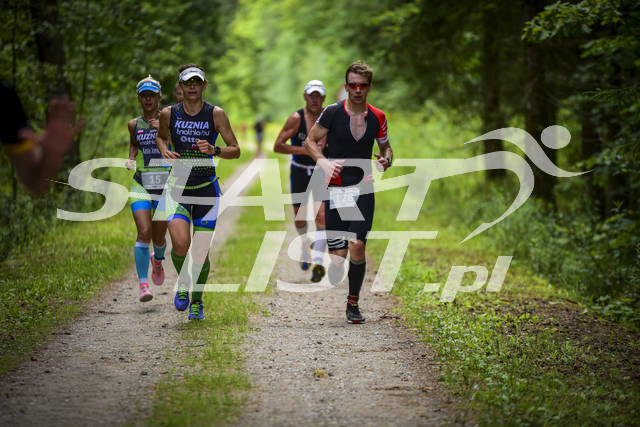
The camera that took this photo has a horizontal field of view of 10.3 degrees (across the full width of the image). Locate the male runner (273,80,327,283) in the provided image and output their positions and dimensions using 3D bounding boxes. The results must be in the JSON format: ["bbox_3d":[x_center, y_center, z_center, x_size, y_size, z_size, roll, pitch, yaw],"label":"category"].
[{"bbox_3d":[-0.092,-0.269,29.900,0.614,1.698,0.900,0,1,-3],"label":"male runner"}]

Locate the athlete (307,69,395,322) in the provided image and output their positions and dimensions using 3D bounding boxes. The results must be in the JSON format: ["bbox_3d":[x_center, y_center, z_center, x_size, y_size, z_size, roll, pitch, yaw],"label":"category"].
[{"bbox_3d":[0.189,-0.139,23.600,0.584,1.752,0.850,0,1,-3],"label":"athlete"}]

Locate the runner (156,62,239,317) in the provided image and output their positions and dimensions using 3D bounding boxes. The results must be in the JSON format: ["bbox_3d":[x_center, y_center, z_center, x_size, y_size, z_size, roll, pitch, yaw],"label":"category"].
[{"bbox_3d":[-0.817,-0.141,23.900,0.565,1.721,0.780,0,1,-2],"label":"runner"}]

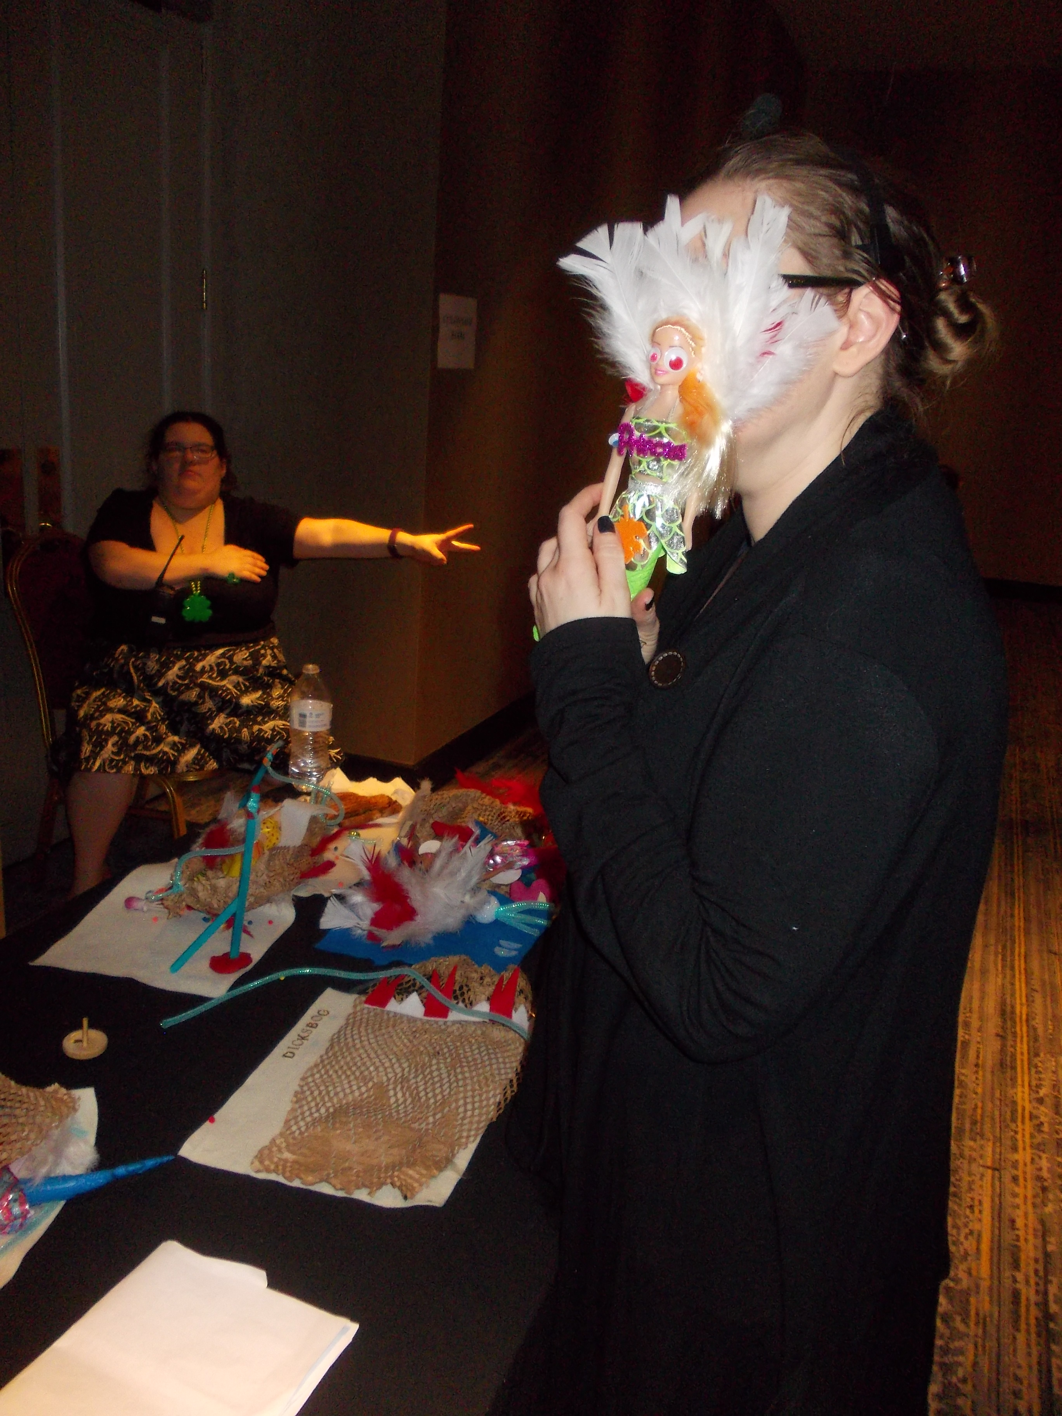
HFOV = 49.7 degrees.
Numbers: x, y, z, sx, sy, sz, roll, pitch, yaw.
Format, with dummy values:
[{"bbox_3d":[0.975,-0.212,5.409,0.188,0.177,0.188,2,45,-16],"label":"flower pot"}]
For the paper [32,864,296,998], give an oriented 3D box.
[{"bbox_3d":[-0.408,0.253,1.370,0.228,0.012,0.290,7,16,10],"label":"paper"}]

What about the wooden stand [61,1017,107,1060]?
[{"bbox_3d":[-0.418,0.301,1.072,0.041,0.036,0.041,4,14,0],"label":"wooden stand"}]

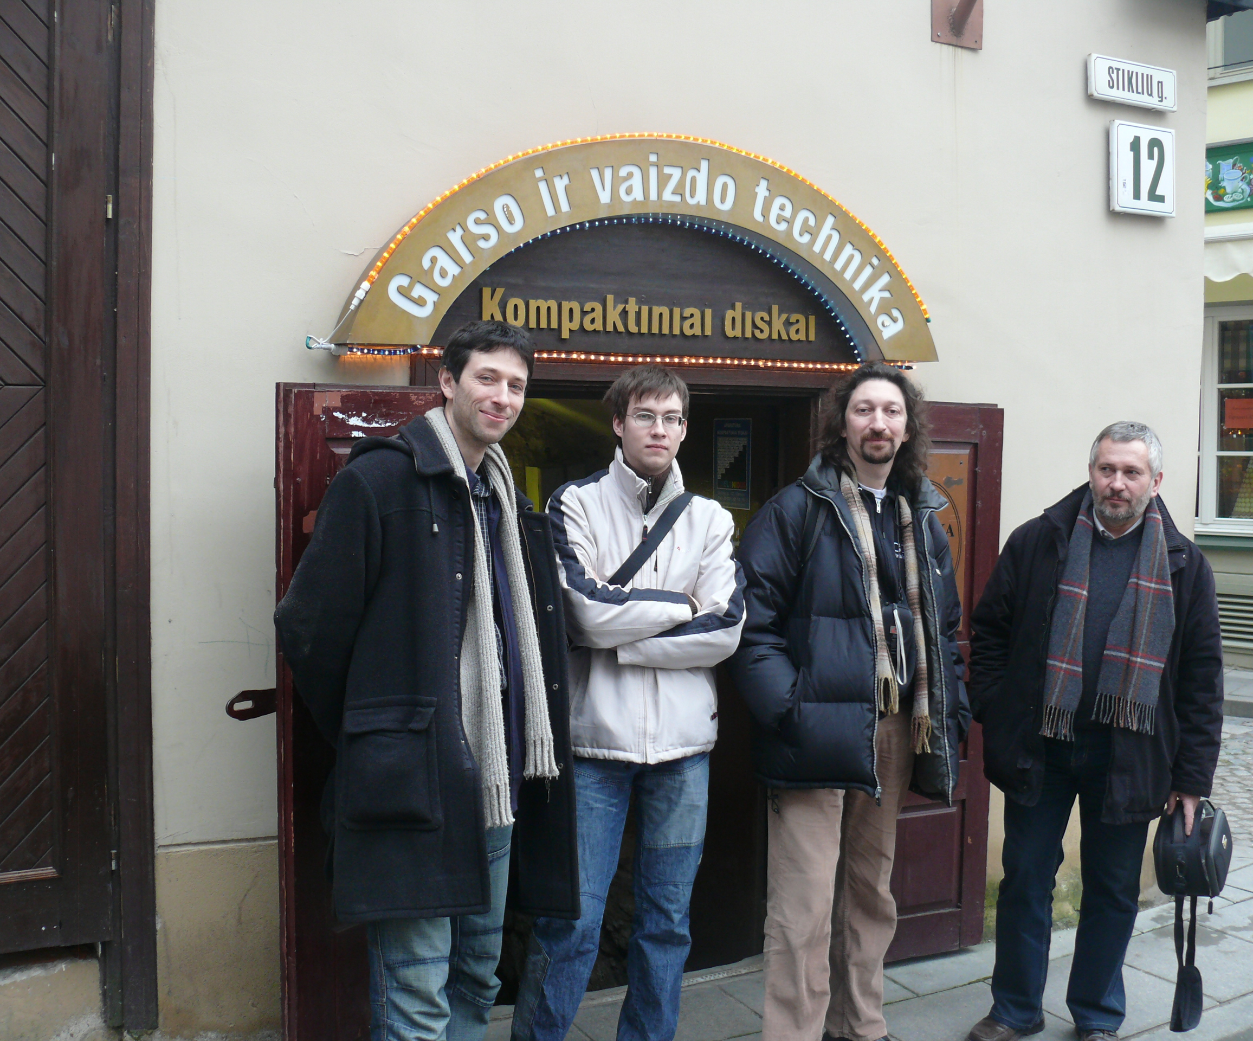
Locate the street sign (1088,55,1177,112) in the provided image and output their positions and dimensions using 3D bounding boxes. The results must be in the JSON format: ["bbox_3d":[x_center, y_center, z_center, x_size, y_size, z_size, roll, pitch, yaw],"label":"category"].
[{"bbox_3d":[1.682,-1.451,4.667,0.394,0.135,0.030,-1,4,-28],"label":"street sign"}]

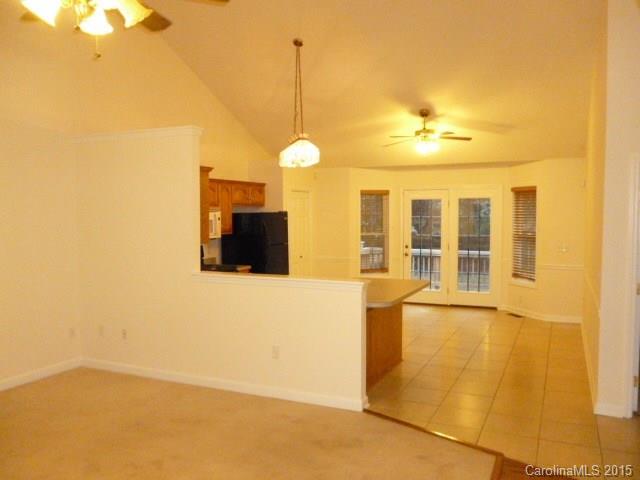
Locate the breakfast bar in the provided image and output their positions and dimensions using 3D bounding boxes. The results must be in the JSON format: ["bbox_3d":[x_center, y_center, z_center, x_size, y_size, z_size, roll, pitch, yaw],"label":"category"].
[{"bbox_3d":[0.492,0.934,5.151,0.880,0.915,1.460,1,3,25],"label":"breakfast bar"}]

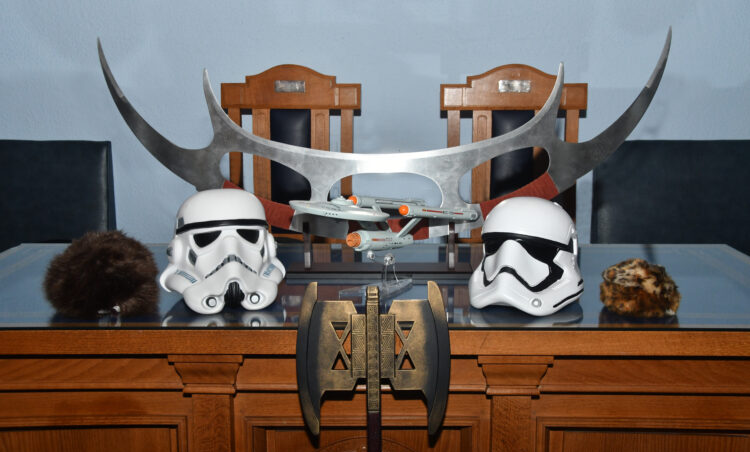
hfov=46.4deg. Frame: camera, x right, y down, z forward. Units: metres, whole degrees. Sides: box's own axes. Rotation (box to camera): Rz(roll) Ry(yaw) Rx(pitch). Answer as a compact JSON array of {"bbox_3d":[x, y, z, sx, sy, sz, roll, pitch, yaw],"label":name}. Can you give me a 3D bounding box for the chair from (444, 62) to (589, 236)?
[{"bbox_3d":[0.410,0.153,2.494,0.450,1.200,0.520,0,10,0],"label":"chair"}]

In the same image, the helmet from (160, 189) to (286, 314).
[{"bbox_3d":[-0.298,0.048,1.719,0.234,0.237,0.243,-4,11,-22],"label":"helmet"}]

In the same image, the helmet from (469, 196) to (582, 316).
[{"bbox_3d":[0.294,0.058,1.697,0.200,0.226,0.224,7,13,34],"label":"helmet"}]

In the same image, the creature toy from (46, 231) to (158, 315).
[{"bbox_3d":[-0.524,0.093,1.689,0.204,0.161,0.198,0,10,0],"label":"creature toy"}]

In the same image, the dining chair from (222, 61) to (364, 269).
[{"bbox_3d":[-0.259,0.135,2.594,0.450,1.200,0.520,0,10,0],"label":"dining chair"}]

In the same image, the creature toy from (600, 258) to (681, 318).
[{"bbox_3d":[0.511,0.120,1.685,0.144,0.108,0.130,0,10,0],"label":"creature toy"}]

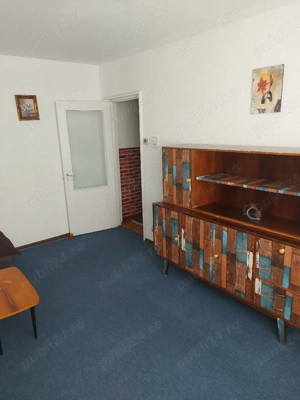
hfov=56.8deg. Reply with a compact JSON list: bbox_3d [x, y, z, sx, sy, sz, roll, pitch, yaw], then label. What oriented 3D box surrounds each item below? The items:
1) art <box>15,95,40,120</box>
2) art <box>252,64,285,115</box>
[{"bbox_3d":[-1.587,-1.190,3.585,0.265,0.308,0.030,-14,20,-38],"label":"art"},{"bbox_3d":[0.967,-0.904,2.293,0.025,0.353,0.265,-14,20,-38],"label":"art"}]

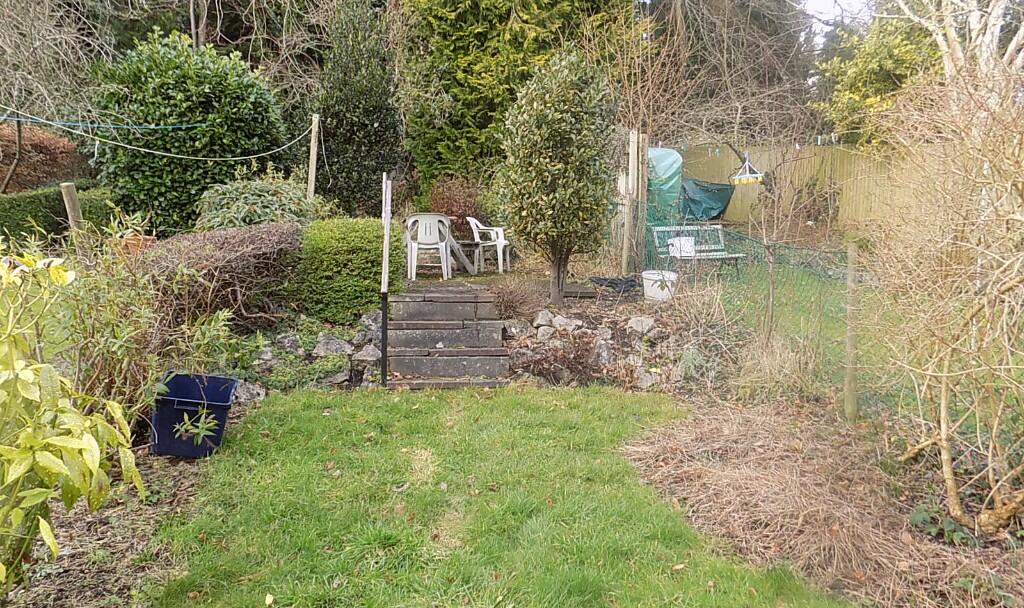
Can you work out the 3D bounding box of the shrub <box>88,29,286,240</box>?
[{"bbox_3d":[-4.279,-2.136,9.000,2.500,2.850,2.300,0,5,0],"label":"shrub"}]

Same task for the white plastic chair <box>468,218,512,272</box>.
[{"bbox_3d":[-0.330,-0.821,9.550,0.560,0.790,0.560,1,5,11],"label":"white plastic chair"}]

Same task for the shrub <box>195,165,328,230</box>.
[{"bbox_3d":[-2.761,-1.042,7.500,1.420,0.950,1.150,-2,6,-20],"label":"shrub"}]

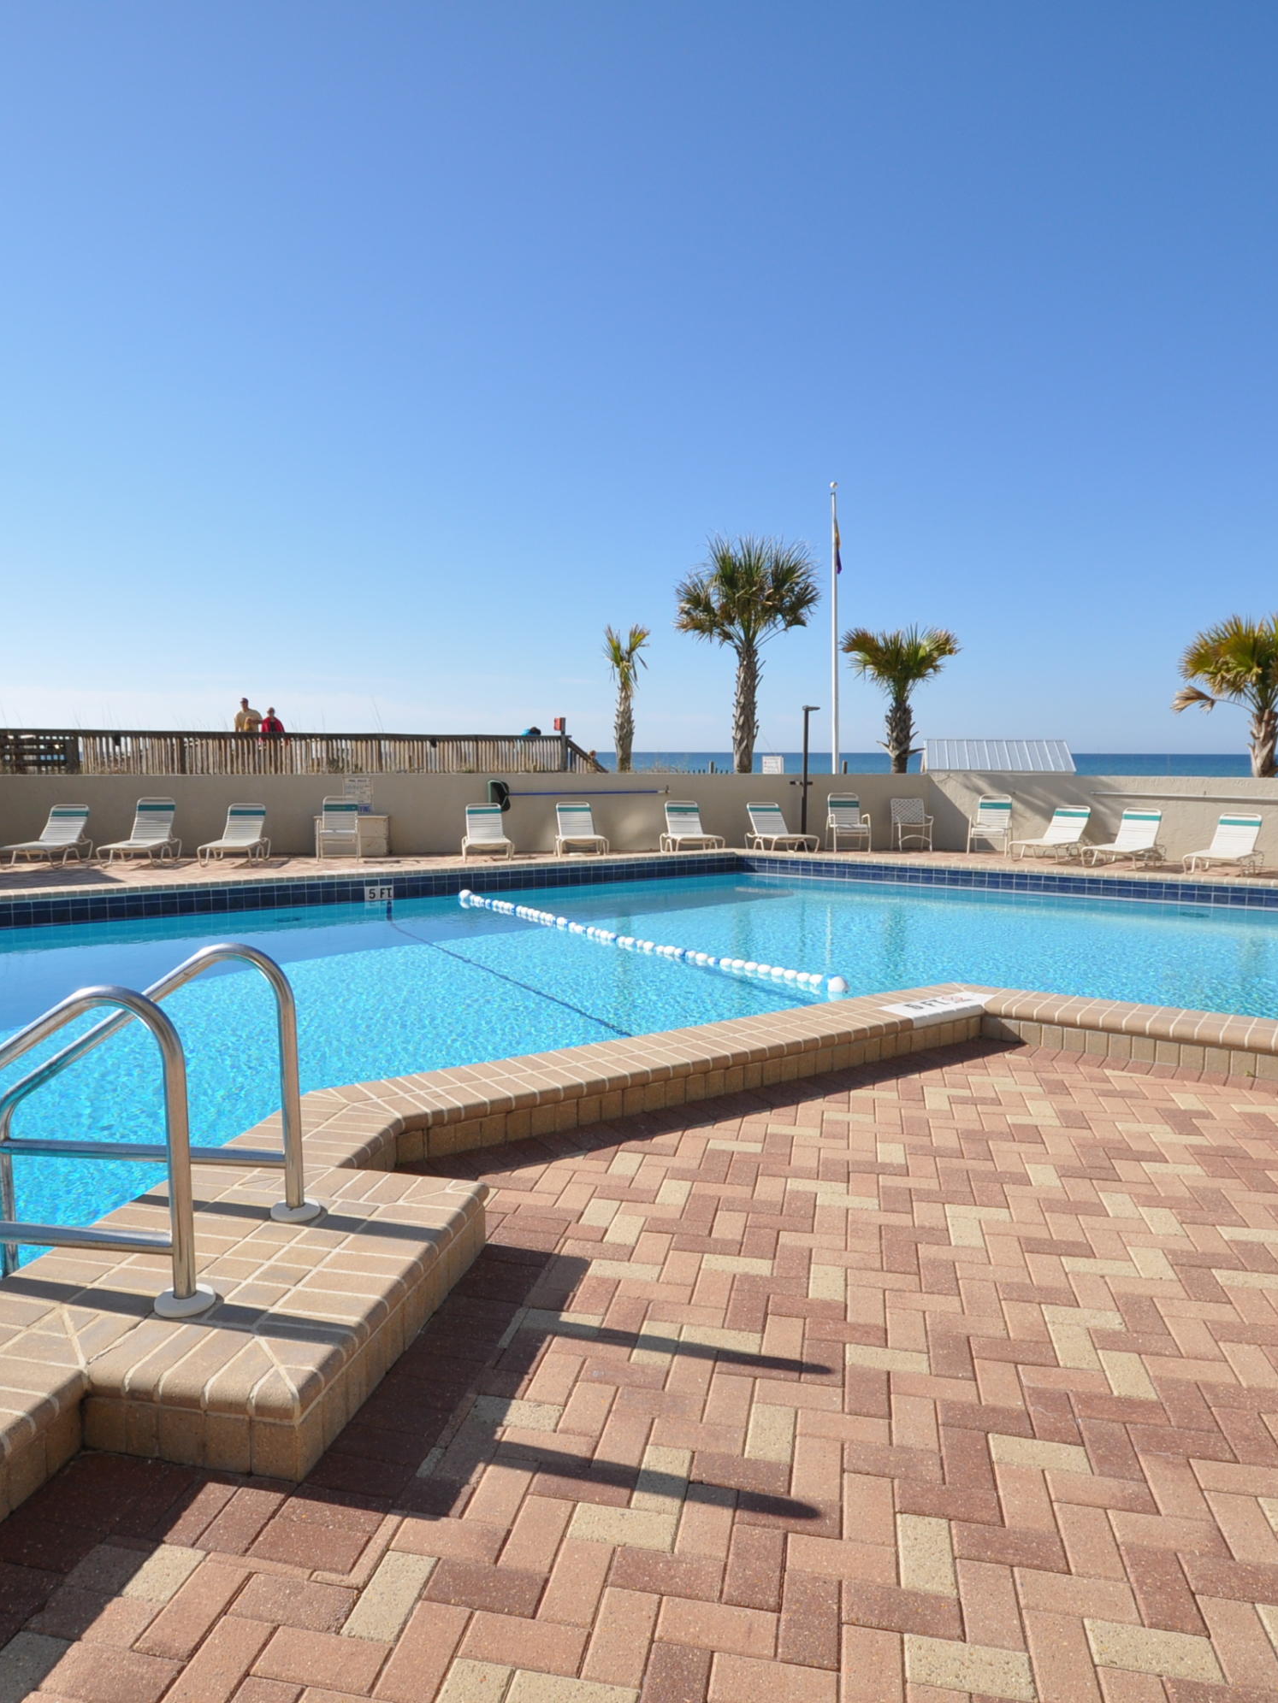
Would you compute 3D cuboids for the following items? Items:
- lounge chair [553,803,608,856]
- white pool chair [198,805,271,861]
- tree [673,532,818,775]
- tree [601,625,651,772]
[{"bbox_3d":[-0.891,-0.364,16.242,0.640,0.799,1.546,-1,5,-10],"label":"lounge chair"},{"bbox_3d":[-5.853,-0.253,15.564,0.671,0.819,1.564,-1,5,-8],"label":"white pool chair"},{"bbox_3d":[2.093,-3.124,20.800,2.800,5.839,2.800,1,5,6],"label":"tree"},{"bbox_3d":[-0.248,-2.300,20.174,0.920,3.936,0.920,0,5,0],"label":"tree"}]

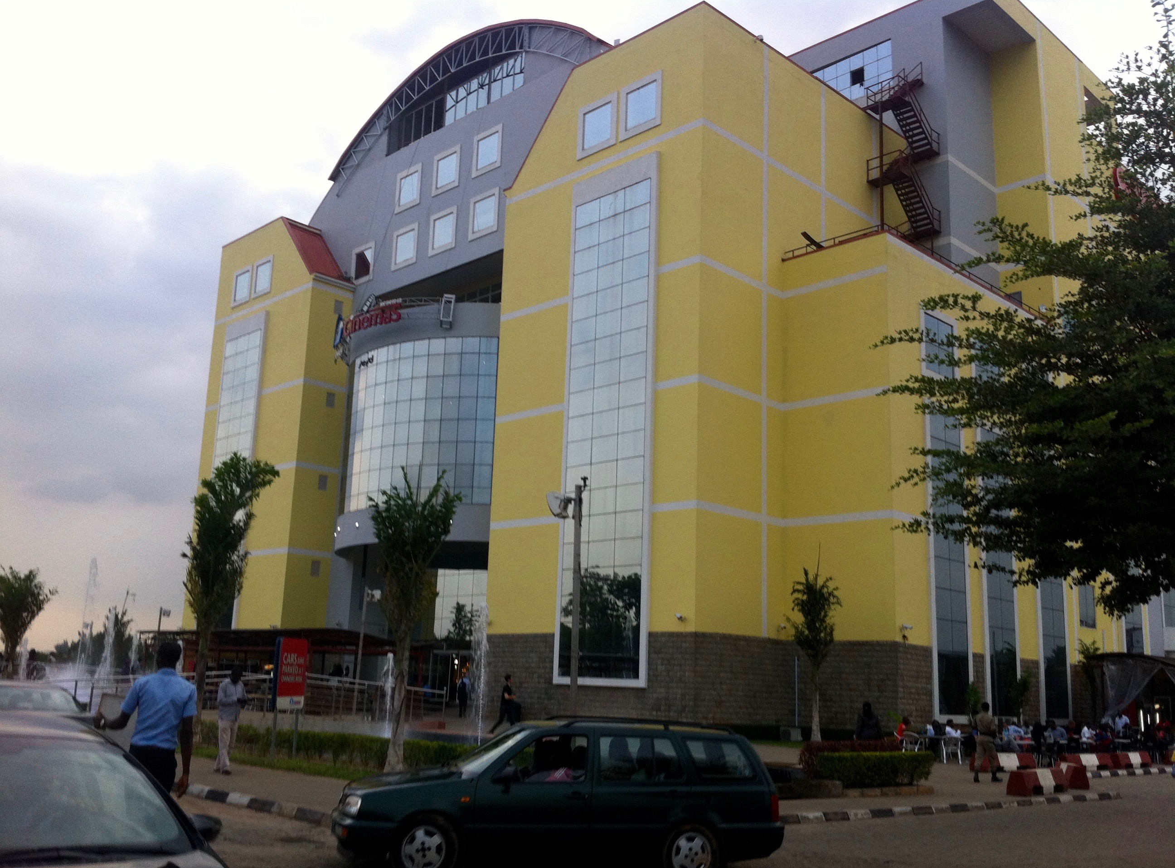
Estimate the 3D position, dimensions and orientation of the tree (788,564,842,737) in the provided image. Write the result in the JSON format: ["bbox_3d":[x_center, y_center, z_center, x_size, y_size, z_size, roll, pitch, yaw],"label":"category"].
[{"bbox_3d":[8.026,7.656,41.906,1.950,6.275,1.950,-1,-13,11],"label":"tree"}]

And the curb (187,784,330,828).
[{"bbox_3d":[-4.507,4.982,16.089,0.180,0.130,4.189,13,-17,-40],"label":"curb"}]

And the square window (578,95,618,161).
[{"bbox_3d":[0.425,-12.906,49.796,2.266,2.348,0.200,-11,-18,44],"label":"square window"}]

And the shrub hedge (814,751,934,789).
[{"bbox_3d":[5.107,6.005,21.352,2.600,0.640,0.800,13,-17,-41],"label":"shrub hedge"}]

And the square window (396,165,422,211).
[{"bbox_3d":[-9.732,-13.361,64.661,2.163,2.235,0.200,-11,-18,44],"label":"square window"}]

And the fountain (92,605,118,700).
[{"bbox_3d":[-15.808,7.290,38.850,0.800,3.282,0.800,6,-13,-19],"label":"fountain"}]

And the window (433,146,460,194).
[{"bbox_3d":[-7.407,-13.822,62.402,2.163,2.235,0.200,-11,-18,44],"label":"window"}]

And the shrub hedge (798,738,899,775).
[{"bbox_3d":[5.518,6.802,25.047,0.650,0.700,3.300,-10,-17,43],"label":"shrub hedge"}]

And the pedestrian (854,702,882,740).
[{"bbox_3d":[6.355,6.888,26.814,0.550,1.680,0.380,1,-13,6],"label":"pedestrian"}]

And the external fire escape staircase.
[{"bbox_3d":[15.994,-14.491,60.120,3.720,10.490,2.067,13,-17,-42],"label":"external fire escape staircase"}]

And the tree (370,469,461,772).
[{"bbox_3d":[-3.277,3.388,22.029,1.500,5.554,1.500,2,-12,0],"label":"tree"}]

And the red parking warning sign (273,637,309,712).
[{"bbox_3d":[-6.160,4.986,24.642,0.150,1.502,0.750,-5,-15,28],"label":"red parking warning sign"}]

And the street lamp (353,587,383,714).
[{"bbox_3d":[-7.804,7.700,41.764,0.700,4.607,0.400,0,-13,10],"label":"street lamp"}]

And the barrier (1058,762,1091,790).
[{"bbox_3d":[10.143,7.171,24.941,0.470,0.480,1.150,1,-12,5],"label":"barrier"}]

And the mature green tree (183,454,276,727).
[{"bbox_3d":[-8.550,3.754,27.838,2.100,6.793,2.000,6,-13,-17],"label":"mature green tree"}]

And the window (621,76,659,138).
[{"bbox_3d":[2.386,-14.597,52.921,0.200,2.598,2.510,13,-17,-42],"label":"window"}]

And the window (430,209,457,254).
[{"bbox_3d":[-7.502,-10.508,61.629,2.163,2.235,0.200,-11,-18,44],"label":"window"}]

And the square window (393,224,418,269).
[{"bbox_3d":[-10.871,-11.149,70.842,0.200,2.500,2.500,13,-17,-42],"label":"square window"}]

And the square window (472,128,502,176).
[{"bbox_3d":[-5.580,-15.818,66.328,0.200,2.500,2.500,13,-17,-42],"label":"square window"}]

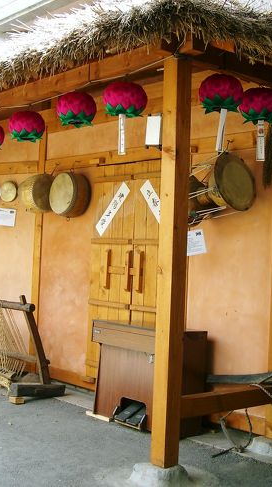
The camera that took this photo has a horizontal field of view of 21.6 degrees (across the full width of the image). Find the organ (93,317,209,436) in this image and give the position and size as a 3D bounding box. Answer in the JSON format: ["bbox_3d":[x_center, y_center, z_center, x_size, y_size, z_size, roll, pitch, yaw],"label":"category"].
[{"bbox_3d":[0.077,1.022,5.569,0.414,0.773,0.886,3,-2,-39],"label":"organ"}]

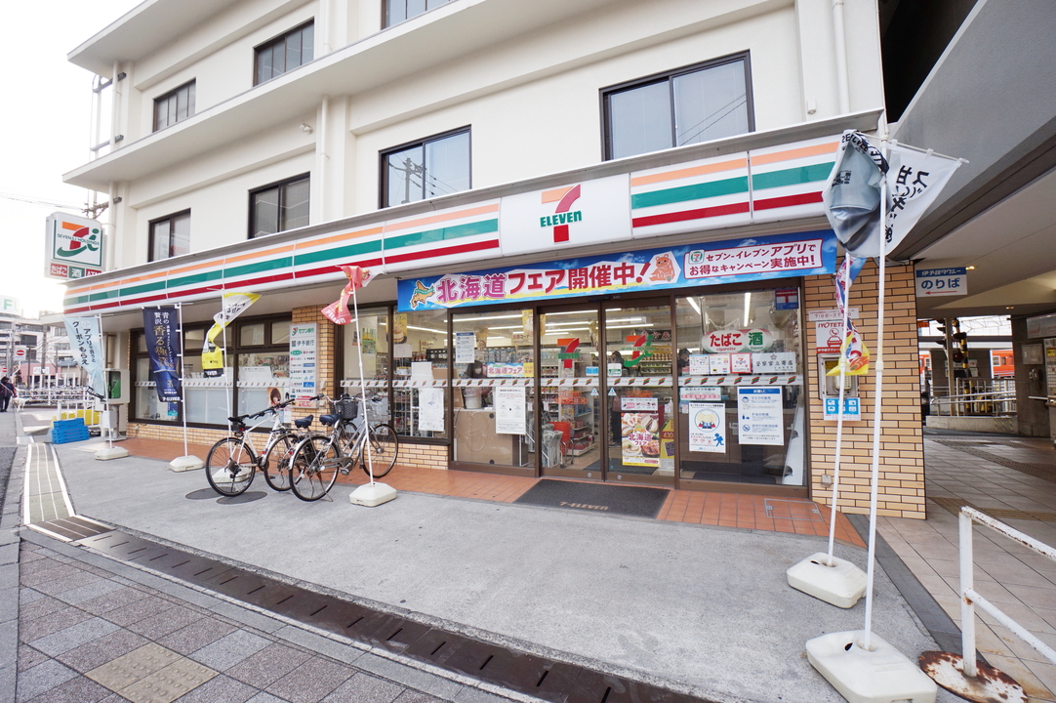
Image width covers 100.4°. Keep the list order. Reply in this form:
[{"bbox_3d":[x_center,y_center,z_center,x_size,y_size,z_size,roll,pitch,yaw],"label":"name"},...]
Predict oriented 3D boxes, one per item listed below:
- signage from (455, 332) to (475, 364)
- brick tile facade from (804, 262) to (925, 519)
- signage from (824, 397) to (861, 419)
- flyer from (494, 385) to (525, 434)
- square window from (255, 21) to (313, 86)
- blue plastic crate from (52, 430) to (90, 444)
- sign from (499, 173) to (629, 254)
[{"bbox_3d":[-0.852,-0.052,5.932,0.294,0.418,0.010,-2,-3,24],"label":"signage"},{"bbox_3d":[3.174,0.318,4.218,0.890,2.410,0.250,-2,-2,24],"label":"brick tile facade"},{"bbox_3d":[3.023,0.557,4.231,0.295,0.214,0.010,-2,-2,25],"label":"signage"},{"bbox_3d":[-0.227,0.754,5.628,0.425,0.595,0.010,-2,-3,24],"label":"flyer"},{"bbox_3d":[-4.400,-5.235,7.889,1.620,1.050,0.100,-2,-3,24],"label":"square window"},{"bbox_3d":[-9.540,1.752,9.160,0.380,0.270,0.540,-2,-3,21],"label":"blue plastic crate"},{"bbox_3d":[0.329,-1.199,3.981,1.230,0.565,0.140,-2,-2,24],"label":"sign"}]

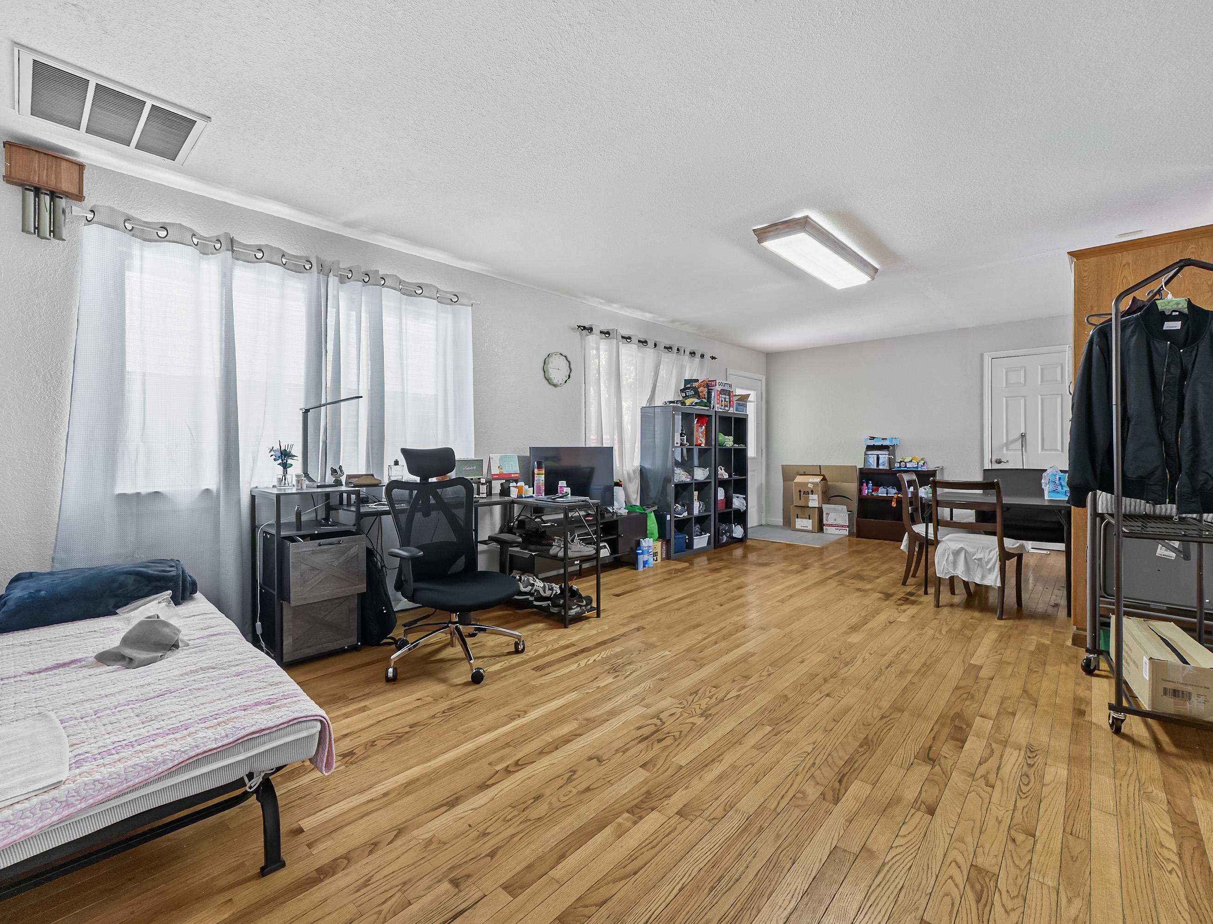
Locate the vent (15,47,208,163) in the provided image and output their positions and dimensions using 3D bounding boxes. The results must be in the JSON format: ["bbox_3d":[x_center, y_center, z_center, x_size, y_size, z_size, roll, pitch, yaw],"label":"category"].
[{"bbox_3d":[-1.976,-1.375,2.158,0.540,0.030,0.540,0,1,42],"label":"vent"}]

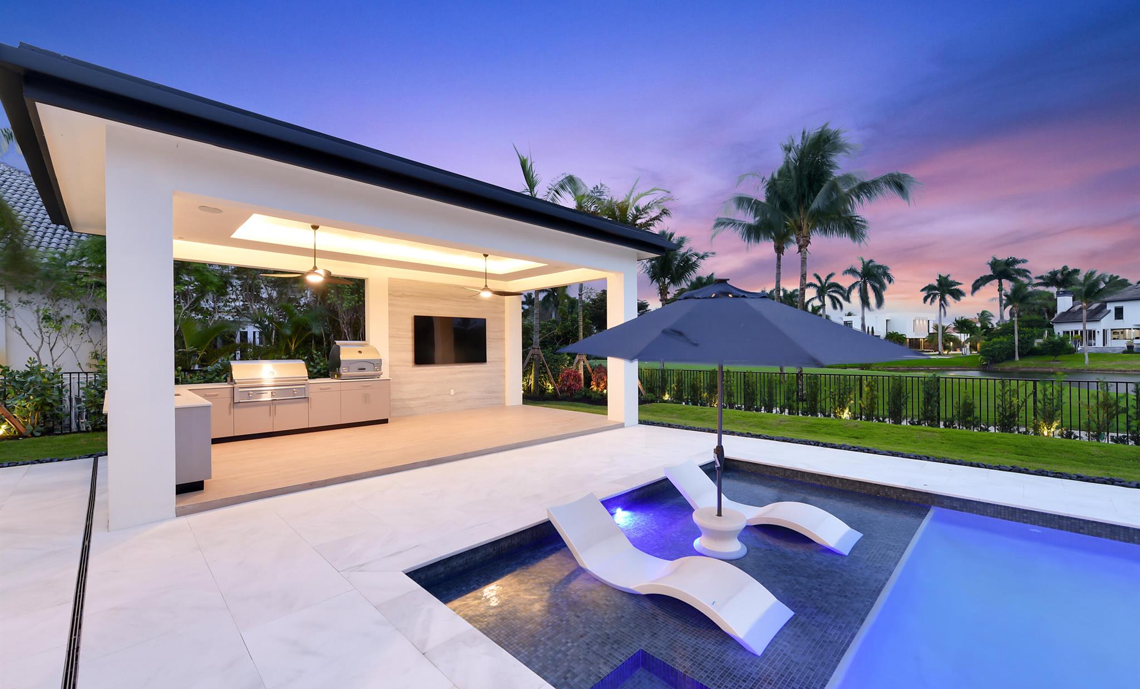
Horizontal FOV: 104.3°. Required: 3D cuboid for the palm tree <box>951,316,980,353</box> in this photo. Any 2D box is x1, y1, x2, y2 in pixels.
[{"bbox_3d":[67.724,-1.602,76.000,3.900,6.408,3.900,-1,-1,42],"label":"palm tree"}]

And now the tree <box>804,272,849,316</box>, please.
[{"bbox_3d":[41.591,-5.131,72.000,6.000,13.299,6.000,-1,-1,30],"label":"tree"}]

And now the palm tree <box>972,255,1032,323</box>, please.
[{"bbox_3d":[55.259,-4.978,57.000,5.600,12.817,5.600,-1,-1,44],"label":"palm tree"}]

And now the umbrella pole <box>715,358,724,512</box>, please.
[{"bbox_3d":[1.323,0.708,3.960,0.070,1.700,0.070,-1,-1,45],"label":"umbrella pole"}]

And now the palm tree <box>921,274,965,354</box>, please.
[{"bbox_3d":[58.580,-4.708,70.000,5.500,12.648,5.500,-1,-1,40],"label":"palm tree"}]

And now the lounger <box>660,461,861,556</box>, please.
[{"bbox_3d":[1.961,1.712,4.749,1.880,0.550,0.580,-1,-1,45],"label":"lounger"}]

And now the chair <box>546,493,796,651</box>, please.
[{"bbox_3d":[0.682,1.718,3.542,1.880,0.550,0.580,-1,-1,45],"label":"chair"}]

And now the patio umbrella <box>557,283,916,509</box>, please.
[{"bbox_3d":[1.321,0.554,3.961,2.820,2.248,2.820,-1,-1,45],"label":"patio umbrella"}]

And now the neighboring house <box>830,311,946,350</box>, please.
[{"bbox_3d":[70.197,-2.755,98.000,22.000,8.854,14.000,-1,-1,34],"label":"neighboring house"}]

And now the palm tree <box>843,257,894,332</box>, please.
[{"bbox_3d":[42.215,-5.502,63.000,5.900,13.913,5.900,-1,-1,34],"label":"palm tree"}]

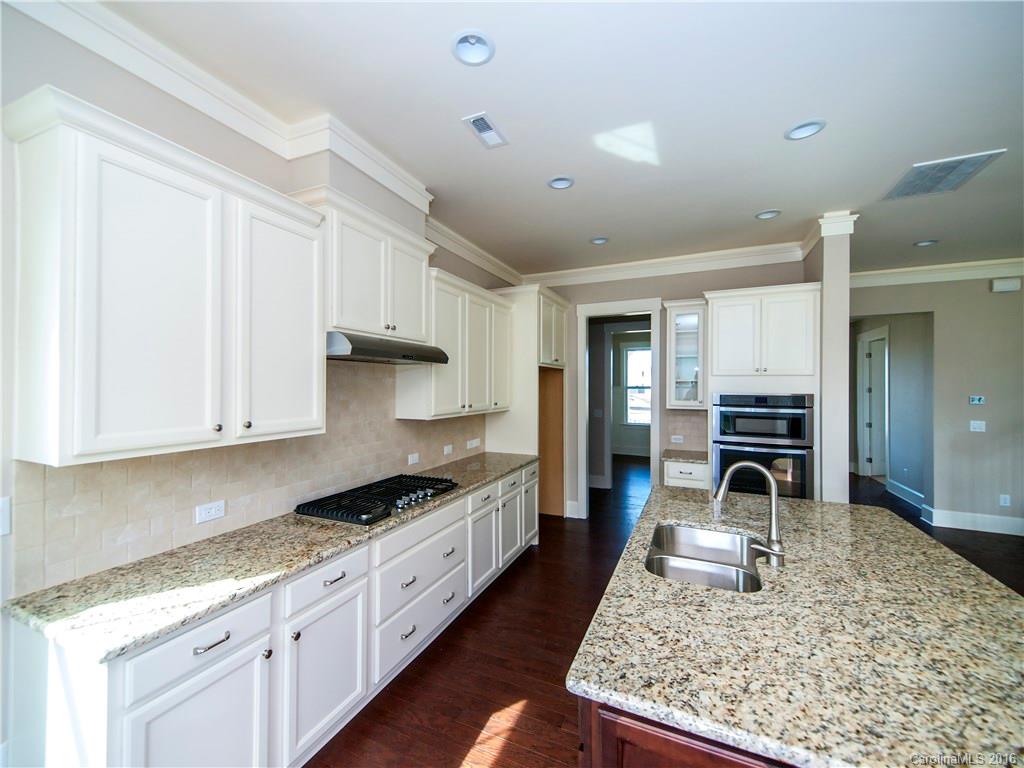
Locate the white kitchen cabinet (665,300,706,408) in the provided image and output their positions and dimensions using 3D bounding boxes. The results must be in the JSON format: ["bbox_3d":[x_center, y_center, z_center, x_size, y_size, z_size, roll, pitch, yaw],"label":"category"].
[{"bbox_3d":[1.858,-0.293,4.421,0.415,1.133,0.358,0,0,24],"label":"white kitchen cabinet"}]

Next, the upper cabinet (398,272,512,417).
[{"bbox_3d":[-0.441,-0.297,3.788,0.344,1.127,1.490,0,0,24],"label":"upper cabinet"}]

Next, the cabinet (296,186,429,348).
[{"bbox_3d":[-0.925,-0.656,2.685,0.364,0.749,0.980,0,0,24],"label":"cabinet"}]

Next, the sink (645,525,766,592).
[{"bbox_3d":[0.836,0.825,1.765,0.476,0.212,0.683,0,0,24],"label":"sink"}]

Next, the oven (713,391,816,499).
[{"bbox_3d":[2.348,0.614,3.958,0.780,1.042,0.577,0,0,24],"label":"oven"}]

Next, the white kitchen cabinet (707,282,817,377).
[{"bbox_3d":[2.356,-0.458,4.013,0.907,0.813,0.658,0,0,24],"label":"white kitchen cabinet"}]

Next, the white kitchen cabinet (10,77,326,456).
[{"bbox_3d":[-1.333,-0.320,1.792,0.349,1.159,1.048,0,0,24],"label":"white kitchen cabinet"}]

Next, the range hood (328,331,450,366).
[{"bbox_3d":[-0.865,-0.213,2.659,0.494,0.137,0.917,0,0,24],"label":"range hood"}]

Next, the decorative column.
[{"bbox_3d":[2.695,0.132,3.465,0.265,3.060,0.270,0,0,24],"label":"decorative column"}]

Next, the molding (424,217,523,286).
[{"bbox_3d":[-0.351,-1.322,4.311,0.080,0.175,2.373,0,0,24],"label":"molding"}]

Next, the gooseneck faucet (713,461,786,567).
[{"bbox_3d":[0.958,0.516,1.677,0.260,0.407,0.082,0,0,24],"label":"gooseneck faucet"}]

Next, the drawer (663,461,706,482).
[{"bbox_3d":[1.766,0.846,4.185,0.379,0.161,0.433,0,0,24],"label":"drawer"}]

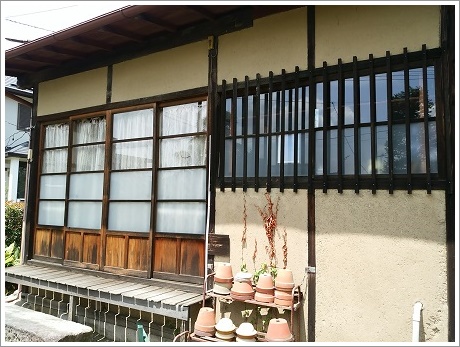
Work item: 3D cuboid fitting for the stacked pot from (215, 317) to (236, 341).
[{"bbox_3d":[-0.030,1.141,2.544,0.153,0.123,0.153,1,-4,0],"label":"stacked pot"}]

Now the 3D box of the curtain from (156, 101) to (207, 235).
[{"bbox_3d":[-0.485,-0.054,3.458,0.631,1.321,0.080,-1,-5,28],"label":"curtain"}]

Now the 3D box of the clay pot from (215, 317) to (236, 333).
[{"bbox_3d":[-0.031,1.111,2.547,0.154,0.062,0.154,1,-4,0],"label":"clay pot"}]

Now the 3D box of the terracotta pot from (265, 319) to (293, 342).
[{"bbox_3d":[0.341,1.088,2.350,0.197,0.165,0.197,1,-4,0],"label":"terracotta pot"}]

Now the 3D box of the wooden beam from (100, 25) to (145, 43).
[{"bbox_3d":[-1.029,-1.389,3.418,0.060,0.075,0.580,-1,8,28],"label":"wooden beam"}]

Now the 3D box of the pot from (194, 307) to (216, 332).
[{"bbox_3d":[-0.183,1.121,2.627,0.161,0.177,0.161,1,-4,0],"label":"pot"}]

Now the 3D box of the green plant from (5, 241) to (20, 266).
[{"bbox_3d":[-3.153,1.244,4.950,0.500,0.500,0.500,-1,-5,28],"label":"green plant"}]

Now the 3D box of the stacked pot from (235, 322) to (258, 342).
[{"bbox_3d":[0.121,1.142,2.463,0.156,0.120,0.156,1,-4,0],"label":"stacked pot"}]

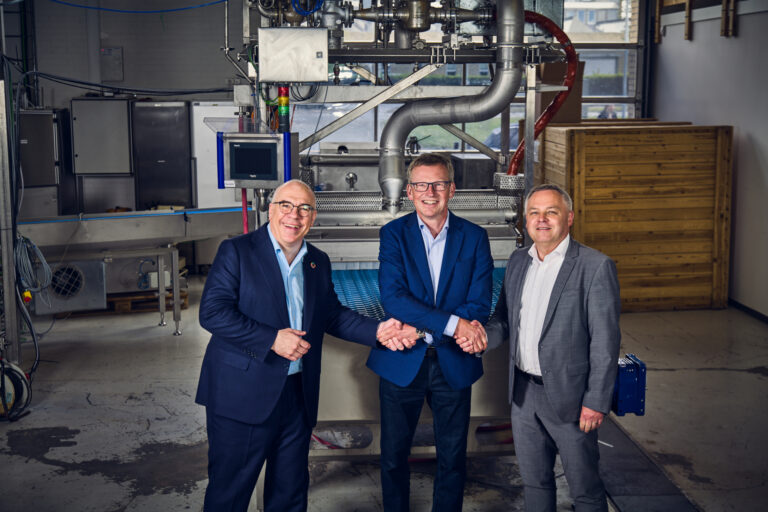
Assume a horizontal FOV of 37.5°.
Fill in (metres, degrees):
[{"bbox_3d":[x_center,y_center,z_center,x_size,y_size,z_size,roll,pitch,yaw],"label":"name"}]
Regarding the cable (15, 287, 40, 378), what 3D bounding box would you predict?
[{"bbox_3d":[-2.460,0.525,7.800,0.200,0.600,0.240,-1,9,-5],"label":"cable"}]

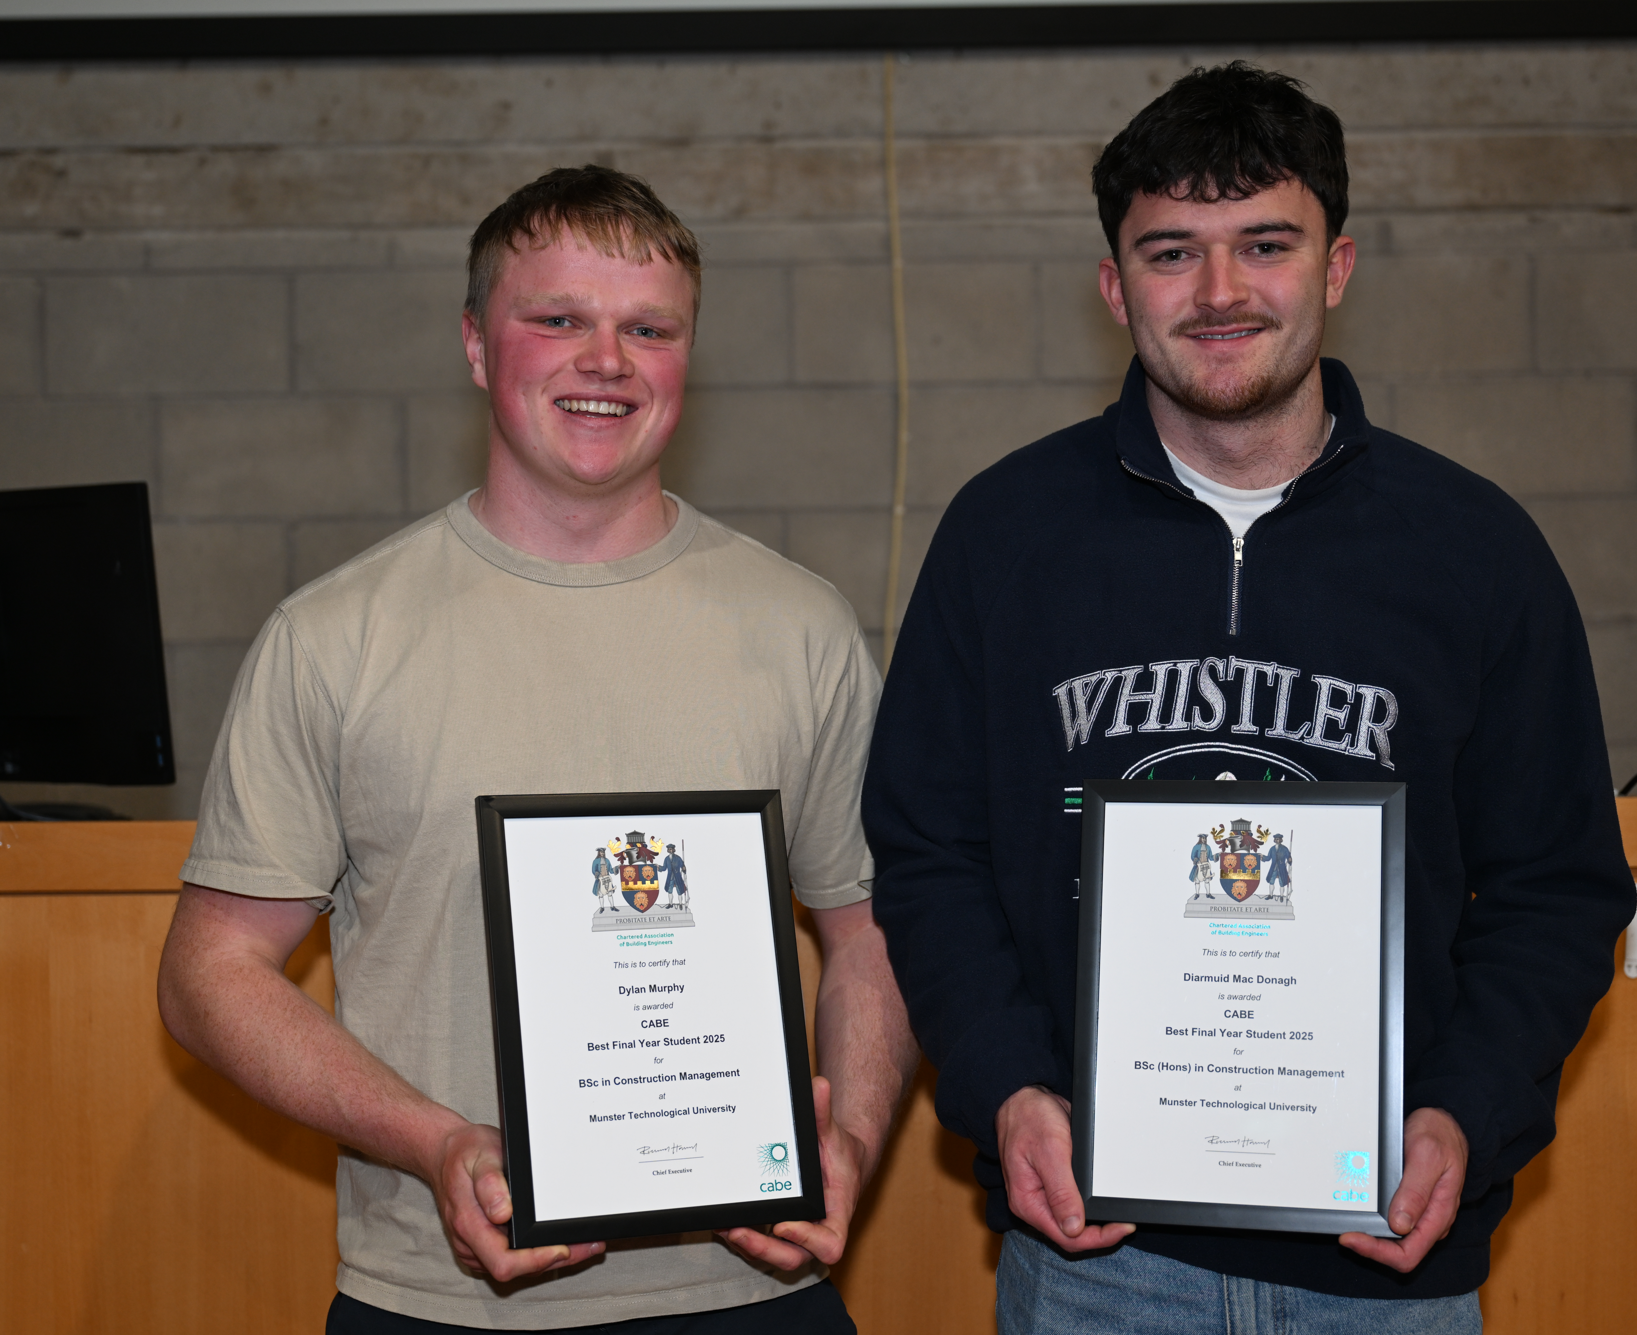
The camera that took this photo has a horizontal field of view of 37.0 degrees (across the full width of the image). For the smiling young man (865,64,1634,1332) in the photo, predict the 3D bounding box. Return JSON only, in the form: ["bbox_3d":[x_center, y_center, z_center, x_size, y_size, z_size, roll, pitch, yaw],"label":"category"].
[{"bbox_3d":[0.343,0.475,1.920,0.610,1.870,0.360,-1,1,12],"label":"smiling young man"}]

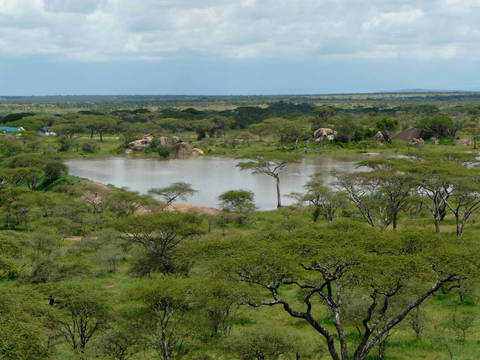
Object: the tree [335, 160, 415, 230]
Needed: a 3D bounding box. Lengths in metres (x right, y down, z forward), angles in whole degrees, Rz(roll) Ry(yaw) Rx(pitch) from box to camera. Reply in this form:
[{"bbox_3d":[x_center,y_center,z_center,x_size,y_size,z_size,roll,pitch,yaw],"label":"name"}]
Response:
[{"bbox_3d":[16.820,1.806,182.379,9.690,8.950,8.720,0,3,5],"label":"tree"}]

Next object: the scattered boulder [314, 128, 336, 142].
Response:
[{"bbox_3d":[29.978,-15.654,515.370,7.670,4.810,6.140,0,3,3],"label":"scattered boulder"}]

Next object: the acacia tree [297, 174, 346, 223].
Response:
[{"bbox_3d":[10.761,2.446,194.103,6.610,6.350,5.950,0,3,3],"label":"acacia tree"}]

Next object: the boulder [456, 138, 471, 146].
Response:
[{"bbox_3d":[71.543,-12.035,470.447,4.460,2.500,3.570,0,3,9],"label":"boulder"}]

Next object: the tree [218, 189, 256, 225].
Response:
[{"bbox_3d":[-0.336,3.458,191.674,4.960,4.710,4.710,0,3,0],"label":"tree"}]

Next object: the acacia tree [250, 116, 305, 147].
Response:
[{"bbox_3d":[11.787,-15.676,475.145,18.110,9.700,14.490,0,3,1],"label":"acacia tree"}]

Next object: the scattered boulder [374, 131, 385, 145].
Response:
[{"bbox_3d":[41.476,-12.636,437.000,2.940,4.080,3.000,0,3,0],"label":"scattered boulder"}]

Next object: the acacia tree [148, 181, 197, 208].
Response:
[{"bbox_3d":[-9.774,2.243,212.561,6.950,3.770,6.250,0,3,-3],"label":"acacia tree"}]

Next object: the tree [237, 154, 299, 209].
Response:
[{"bbox_3d":[4.069,0.079,218.145,9.210,8.330,8.290,0,3,1],"label":"tree"}]

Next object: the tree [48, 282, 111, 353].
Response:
[{"bbox_3d":[-10.609,9.071,96.932,4.090,4.650,3.890,-1,3,-6],"label":"tree"}]

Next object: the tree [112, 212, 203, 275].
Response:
[{"bbox_3d":[-7.809,5.998,138.751,8.510,5.880,8.080,0,3,-3],"label":"tree"}]

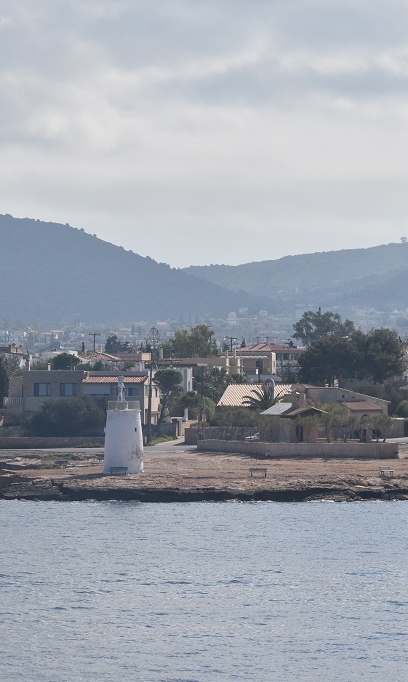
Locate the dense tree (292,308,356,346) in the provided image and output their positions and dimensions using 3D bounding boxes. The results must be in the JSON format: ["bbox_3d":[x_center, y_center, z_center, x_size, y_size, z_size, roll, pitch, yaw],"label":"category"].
[{"bbox_3d":[21.360,0.990,640.000,11.500,13.500,10.500,0,0,0],"label":"dense tree"}]

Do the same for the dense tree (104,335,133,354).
[{"bbox_3d":[-17.520,2.670,740.000,5.800,8.000,5.500,0,0,0],"label":"dense tree"}]

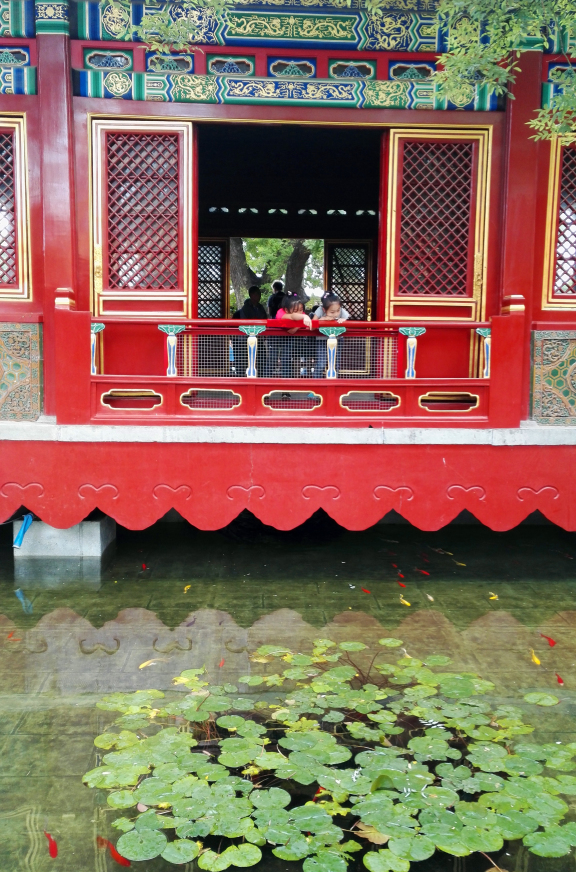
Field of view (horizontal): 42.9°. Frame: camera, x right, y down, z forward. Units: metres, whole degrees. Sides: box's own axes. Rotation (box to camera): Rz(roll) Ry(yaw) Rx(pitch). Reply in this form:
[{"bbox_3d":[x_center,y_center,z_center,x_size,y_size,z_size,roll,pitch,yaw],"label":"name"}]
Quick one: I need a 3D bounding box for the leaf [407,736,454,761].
[{"bbox_3d":[0.632,1.386,3.263,0.197,0.020,0.210,2,6,12],"label":"leaf"}]

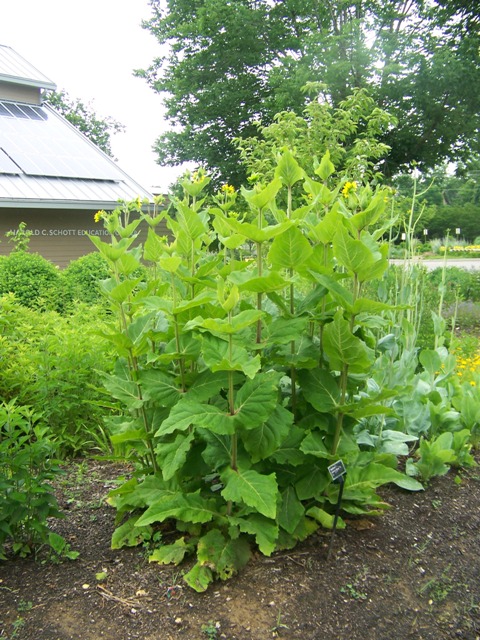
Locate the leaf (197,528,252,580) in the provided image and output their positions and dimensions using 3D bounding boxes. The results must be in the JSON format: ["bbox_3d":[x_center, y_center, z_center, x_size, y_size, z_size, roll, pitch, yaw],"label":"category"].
[{"bbox_3d":[-0.074,1.063,2.920,0.235,0.250,0.080,5,-28,3],"label":"leaf"}]

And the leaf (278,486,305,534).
[{"bbox_3d":[0.257,0.949,3.223,0.135,0.245,0.050,1,-4,-3],"label":"leaf"}]

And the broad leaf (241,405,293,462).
[{"bbox_3d":[0.138,0.609,3.500,0.260,0.344,0.090,14,-27,0],"label":"broad leaf"}]

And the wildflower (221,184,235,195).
[{"bbox_3d":[-0.078,-0.817,4.050,0.085,0.062,0.080,0,8,0],"label":"wildflower"}]

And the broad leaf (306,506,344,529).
[{"bbox_3d":[0.469,1.083,3.548,0.218,0.060,0.130,12,38,32],"label":"broad leaf"}]

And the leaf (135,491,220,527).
[{"bbox_3d":[-0.306,0.929,3.190,0.400,0.060,0.175,-12,49,-3],"label":"leaf"}]

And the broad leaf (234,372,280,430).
[{"bbox_3d":[0.087,0.407,3.230,0.205,0.270,0.080,37,-12,14],"label":"broad leaf"}]

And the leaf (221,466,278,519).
[{"bbox_3d":[0.073,0.857,3.272,0.235,0.090,0.327,-31,54,-23],"label":"leaf"}]

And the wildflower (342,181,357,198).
[{"bbox_3d":[0.556,-0.663,3.285,0.035,0.075,0.075,17,-6,27],"label":"wildflower"}]

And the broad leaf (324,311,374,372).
[{"bbox_3d":[0.550,0.113,3.312,0.235,0.305,0.095,-9,31,-2],"label":"broad leaf"}]

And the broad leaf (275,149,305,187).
[{"bbox_3d":[0.261,-0.811,3.440,0.150,0.205,0.070,-2,26,1],"label":"broad leaf"}]

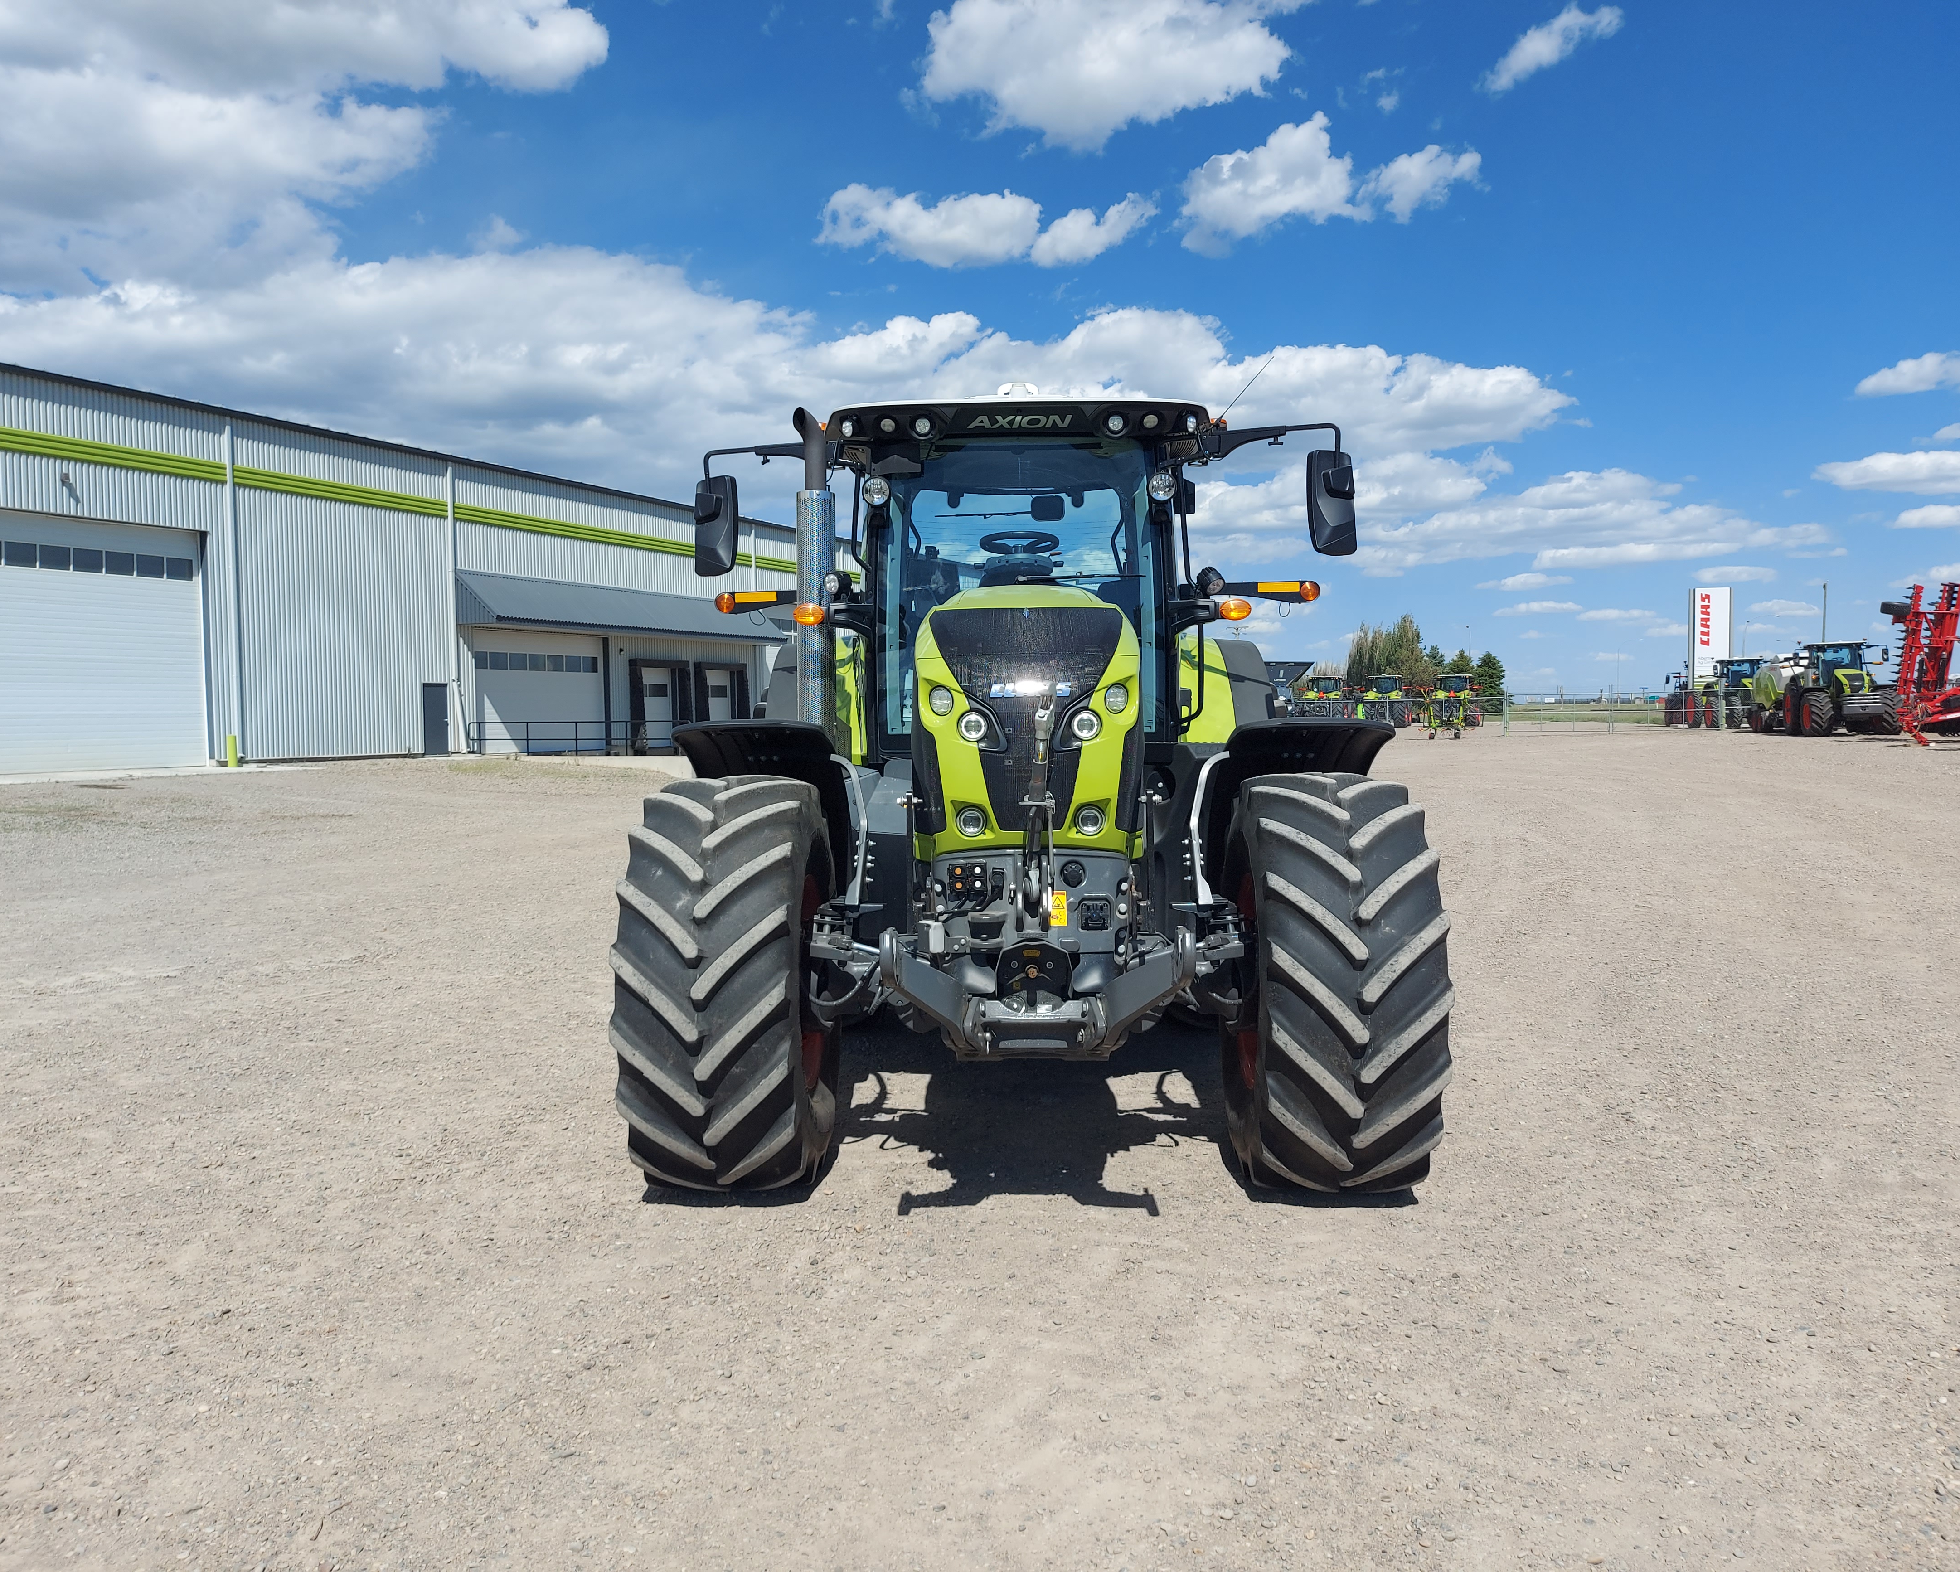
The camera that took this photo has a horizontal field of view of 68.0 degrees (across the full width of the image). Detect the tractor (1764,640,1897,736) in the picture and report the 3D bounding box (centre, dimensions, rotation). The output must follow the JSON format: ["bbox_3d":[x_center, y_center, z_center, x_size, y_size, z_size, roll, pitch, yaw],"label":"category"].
[{"bbox_3d":[32.000,-3.560,54.000,3.000,3.350,5.600,1,3,19],"label":"tractor"}]

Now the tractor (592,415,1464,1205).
[{"bbox_3d":[0.190,-0.180,7.200,3.000,3.270,5.250,0,3,0],"label":"tractor"}]

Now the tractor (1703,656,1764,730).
[{"bbox_3d":[38.050,-4.600,72.000,3.000,3.350,5.600,1,3,17],"label":"tractor"}]

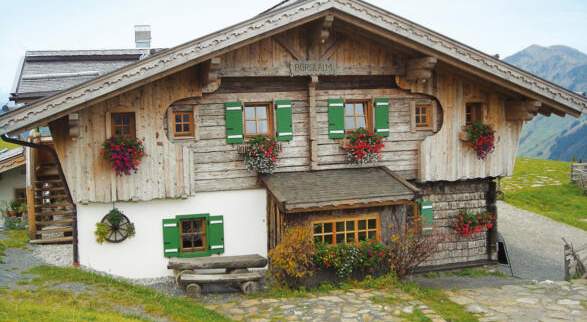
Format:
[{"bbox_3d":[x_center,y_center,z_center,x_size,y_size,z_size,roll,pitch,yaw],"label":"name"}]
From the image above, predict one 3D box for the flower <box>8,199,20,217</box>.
[{"bbox_3d":[-8.747,1.489,20.200,0.380,0.570,0.380,-3,6,-18],"label":"flower"}]

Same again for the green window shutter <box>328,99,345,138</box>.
[{"bbox_3d":[1.025,-0.988,15.294,0.380,0.930,0.040,-3,5,-16],"label":"green window shutter"}]

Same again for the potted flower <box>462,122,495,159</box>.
[{"bbox_3d":[4.618,-0.510,16.040,0.880,0.900,0.360,-3,5,-18],"label":"potted flower"}]

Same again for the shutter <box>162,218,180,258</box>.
[{"bbox_3d":[-2.728,1.720,14.377,0.360,0.860,0.040,-3,5,-16],"label":"shutter"}]

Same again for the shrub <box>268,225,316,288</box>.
[{"bbox_3d":[0.005,2.174,14.615,1.020,1.330,0.970,-1,5,0],"label":"shrub"}]

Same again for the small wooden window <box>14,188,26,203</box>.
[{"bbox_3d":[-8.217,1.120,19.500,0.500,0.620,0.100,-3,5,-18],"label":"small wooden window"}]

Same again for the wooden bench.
[{"bbox_3d":[-1.807,2.722,15.320,2.270,0.740,0.920,-3,6,-18],"label":"wooden bench"}]

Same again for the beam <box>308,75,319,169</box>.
[{"bbox_3d":[0.462,-0.891,15.070,0.140,2.200,0.200,-3,5,-16],"label":"beam"}]

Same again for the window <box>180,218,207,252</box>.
[{"bbox_3d":[-2.427,1.812,15.649,0.620,0.840,0.120,-3,6,-18],"label":"window"}]

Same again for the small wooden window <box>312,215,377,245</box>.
[{"bbox_3d":[1.169,1.571,14.283,1.641,0.612,0.100,-3,5,-18],"label":"small wooden window"}]

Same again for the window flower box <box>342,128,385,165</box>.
[{"bbox_3d":[1.671,-0.339,15.323,0.950,0.848,0.360,-3,5,-18],"label":"window flower box"}]

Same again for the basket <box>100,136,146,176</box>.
[{"bbox_3d":[-3.839,-0.106,14.594,0.970,0.880,0.480,-3,6,-18],"label":"basket"}]

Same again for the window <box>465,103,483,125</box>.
[{"bbox_3d":[4.551,-1.160,16.232,0.407,0.612,0.200,-3,5,-16],"label":"window"}]

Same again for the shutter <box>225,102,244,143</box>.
[{"bbox_3d":[-1.442,-0.920,15.666,0.440,1.000,0.060,-3,6,-18],"label":"shutter"}]

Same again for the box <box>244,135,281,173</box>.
[{"bbox_3d":[-0.725,-0.145,14.677,0.825,0.779,0.400,-3,5,-16],"label":"box"}]

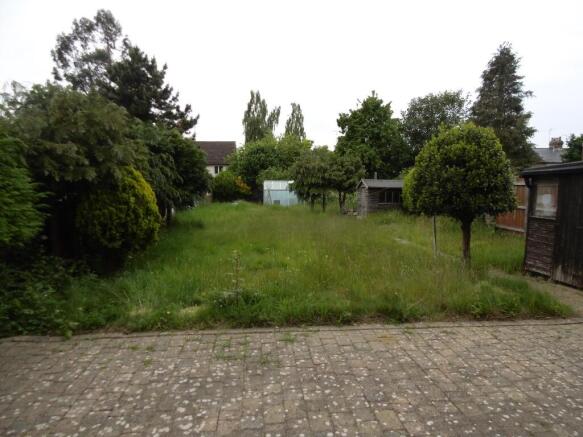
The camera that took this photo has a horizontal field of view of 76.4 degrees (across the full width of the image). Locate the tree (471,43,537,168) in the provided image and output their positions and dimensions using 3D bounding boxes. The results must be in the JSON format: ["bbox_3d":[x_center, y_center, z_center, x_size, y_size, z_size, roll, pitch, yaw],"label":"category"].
[{"bbox_3d":[14.914,-6.505,26.550,5.100,11.800,5.100,0,5,0],"label":"tree"}]

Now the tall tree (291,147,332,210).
[{"bbox_3d":[1.181,-2.335,21.878,2.500,3.950,2.500,0,5,0],"label":"tall tree"}]

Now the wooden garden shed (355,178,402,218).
[{"bbox_3d":[5.125,-1.106,19.983,2.500,2.050,1.950,-1,5,-6],"label":"wooden garden shed"}]

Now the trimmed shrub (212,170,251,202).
[{"bbox_3d":[-5.307,-2.687,32.891,3.400,3.130,3.000,0,5,0],"label":"trimmed shrub"}]

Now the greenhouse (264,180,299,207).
[{"bbox_3d":[-0.630,-1.754,25.948,2.650,2.050,1.950,-1,5,-6],"label":"greenhouse"}]

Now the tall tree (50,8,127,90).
[{"bbox_3d":[-11.536,-5.899,21.049,4.600,11.200,4.600,0,5,0],"label":"tall tree"}]

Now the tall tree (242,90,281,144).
[{"bbox_3d":[-4.266,-10.540,53.307,5.600,15.370,5.400,0,5,0],"label":"tall tree"}]

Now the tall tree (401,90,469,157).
[{"bbox_3d":[12.748,-6.253,32.565,6.600,9.800,6.400,0,5,0],"label":"tall tree"}]

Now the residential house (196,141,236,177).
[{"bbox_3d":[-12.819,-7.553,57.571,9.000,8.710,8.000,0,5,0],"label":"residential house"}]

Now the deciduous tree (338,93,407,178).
[{"bbox_3d":[6.401,-5.418,29.651,5.900,9.110,5.700,0,5,0],"label":"deciduous tree"}]

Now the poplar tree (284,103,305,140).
[{"bbox_3d":[0.612,-10.488,57.325,4.000,14.600,4.000,0,5,0],"label":"poplar tree"}]

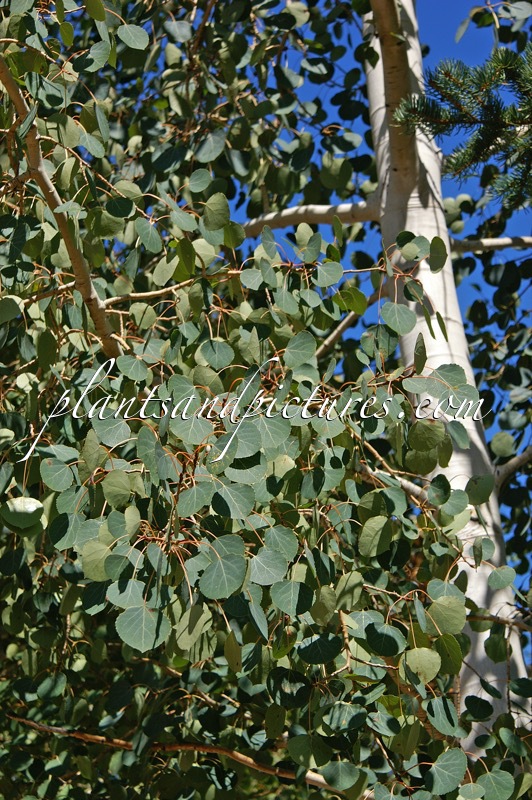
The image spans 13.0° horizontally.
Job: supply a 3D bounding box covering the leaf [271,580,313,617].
[{"bbox_3d":[0.030,0.230,2.700,0.050,0.046,0.009,-3,-24,2],"label":"leaf"}]

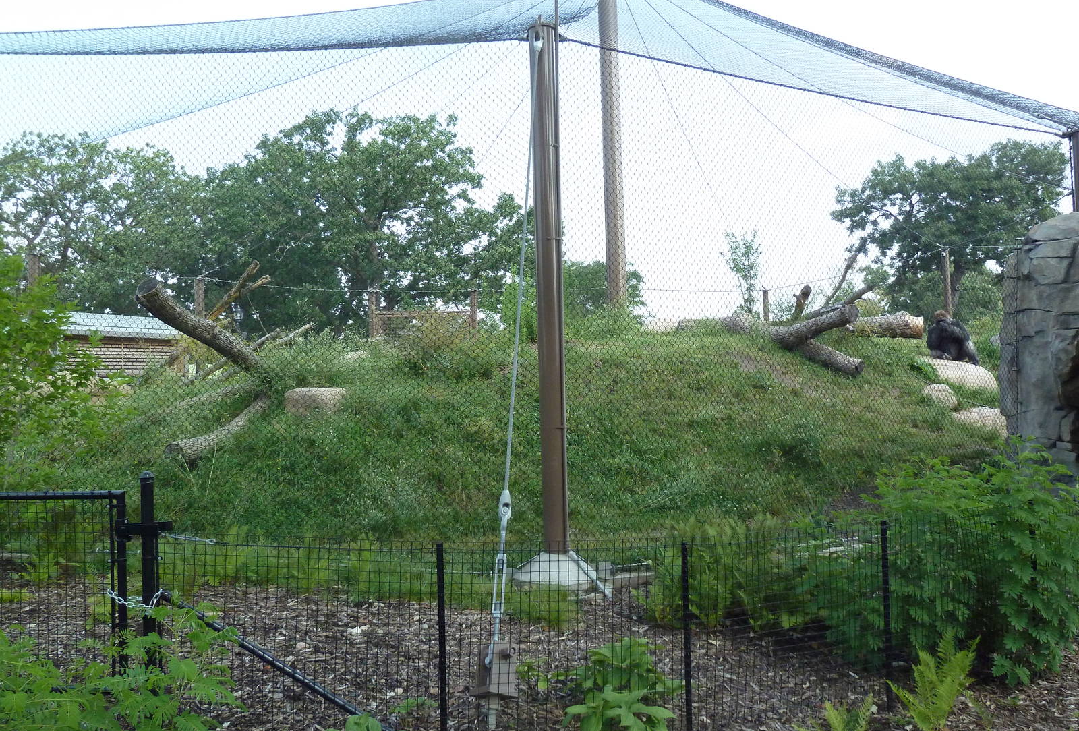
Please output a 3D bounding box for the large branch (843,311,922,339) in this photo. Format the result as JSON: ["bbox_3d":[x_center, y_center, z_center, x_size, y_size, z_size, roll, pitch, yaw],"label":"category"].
[{"bbox_3d":[5.880,-0.672,15.500,1.450,0.440,0.430,-2,0,18],"label":"large branch"}]

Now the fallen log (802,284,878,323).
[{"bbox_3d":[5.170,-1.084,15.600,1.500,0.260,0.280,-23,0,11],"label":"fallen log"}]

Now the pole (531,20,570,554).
[{"bbox_3d":[0.087,-0.620,8.300,0.250,4.830,0.250,-1,6,0],"label":"pole"}]

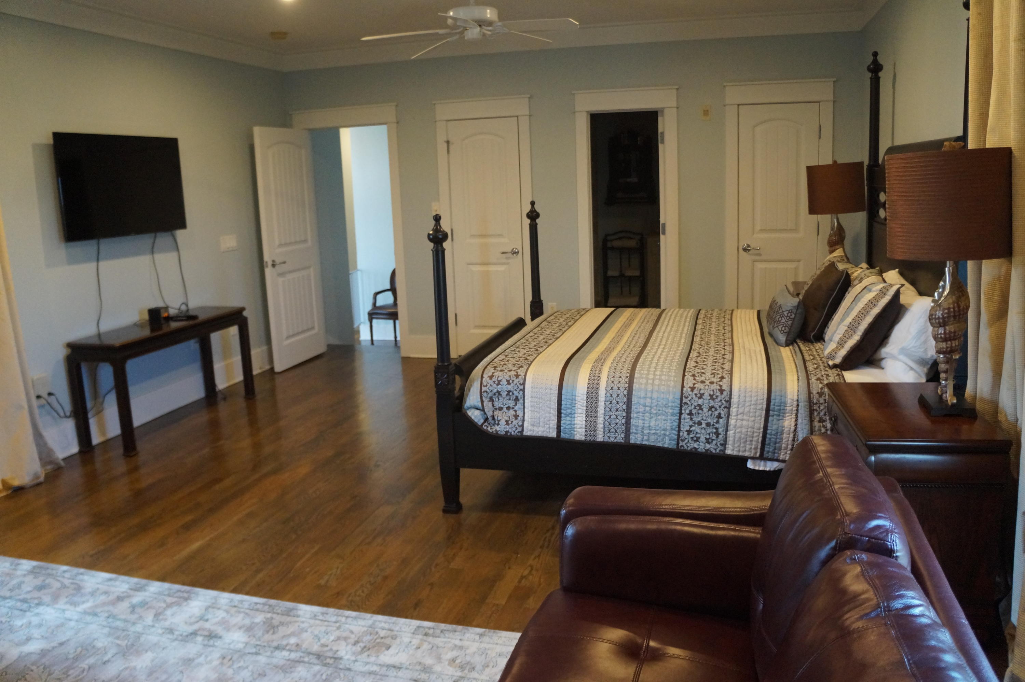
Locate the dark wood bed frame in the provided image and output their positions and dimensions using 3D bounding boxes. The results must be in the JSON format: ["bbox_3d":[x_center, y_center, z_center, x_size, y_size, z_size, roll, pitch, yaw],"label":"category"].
[{"bbox_3d":[0.946,-0.468,4.065,2.260,2.260,2.000,1,11,15],"label":"dark wood bed frame"}]

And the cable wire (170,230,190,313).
[{"bbox_3d":[-2.329,-0.489,5.422,0.050,0.590,0.100,1,11,15],"label":"cable wire"}]

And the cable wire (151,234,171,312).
[{"bbox_3d":[-2.380,-0.469,5.214,0.050,0.540,0.110,1,11,15],"label":"cable wire"}]

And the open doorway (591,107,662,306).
[{"bbox_3d":[0.976,-0.849,6.393,0.610,2.070,0.120,1,11,15],"label":"open doorway"}]

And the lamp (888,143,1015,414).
[{"bbox_3d":[1.459,-0.207,2.544,0.360,0.890,0.360,1,11,15],"label":"lamp"}]

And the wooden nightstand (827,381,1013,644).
[{"bbox_3d":[1.366,0.570,2.703,0.440,0.700,0.690,1,11,15],"label":"wooden nightstand"}]

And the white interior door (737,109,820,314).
[{"bbox_3d":[2.090,-0.811,6.059,0.620,2.070,0.050,1,11,15],"label":"white interior door"}]

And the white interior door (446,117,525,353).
[{"bbox_3d":[-0.227,-0.866,6.671,0.640,2.070,0.050,1,11,15],"label":"white interior door"}]

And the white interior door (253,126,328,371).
[{"bbox_3d":[-1.947,-0.826,6.814,0.050,2.070,0.850,1,11,15],"label":"white interior door"}]

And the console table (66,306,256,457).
[{"bbox_3d":[-2.301,0.223,5.157,0.380,0.690,1.340,1,11,15],"label":"console table"}]

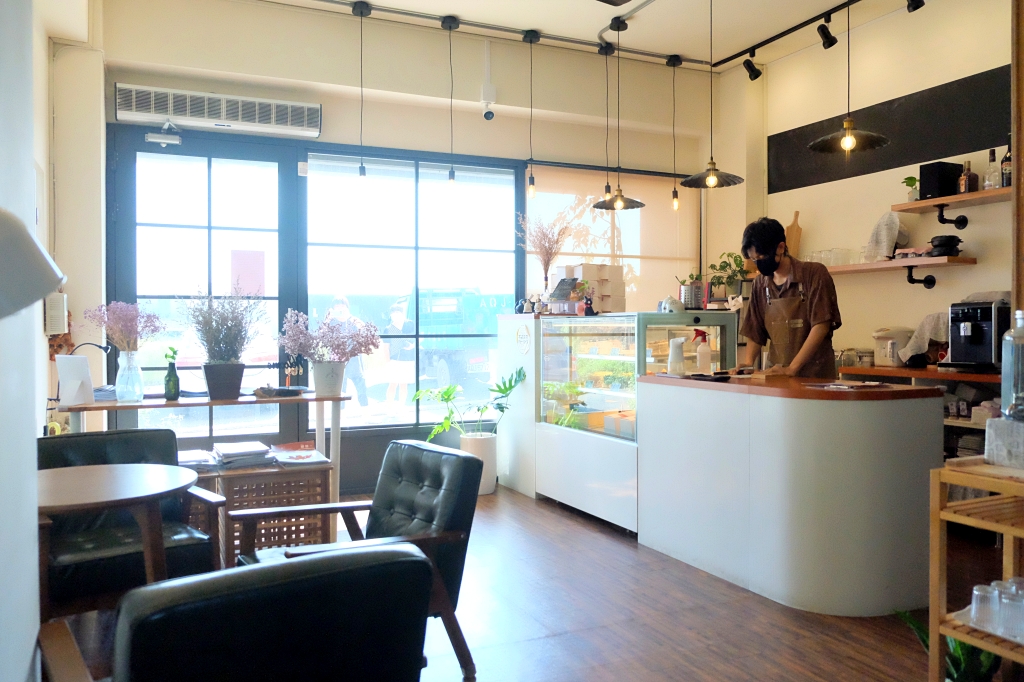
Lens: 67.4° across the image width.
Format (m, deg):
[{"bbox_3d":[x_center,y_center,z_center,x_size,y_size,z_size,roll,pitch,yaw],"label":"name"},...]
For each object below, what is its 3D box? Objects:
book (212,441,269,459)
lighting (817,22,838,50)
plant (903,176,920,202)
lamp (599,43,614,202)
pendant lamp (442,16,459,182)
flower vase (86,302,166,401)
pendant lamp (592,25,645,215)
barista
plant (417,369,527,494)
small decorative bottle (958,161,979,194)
[{"bbox_3d":[-1.329,0.537,3.780,0.225,0.025,0.290,-1,1,-27],"label":"book"},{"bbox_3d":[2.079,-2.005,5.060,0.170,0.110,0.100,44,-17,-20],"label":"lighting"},{"bbox_3d":[2.470,-0.929,4.740,0.100,0.170,0.100,-1,1,-27],"label":"plant"},{"bbox_3d":[0.693,-1.579,5.600,0.110,1.160,0.110,0,1,0],"label":"lamp"},{"bbox_3d":[-0.397,-1.582,5.108,0.120,1.103,0.120,0,1,0],"label":"pendant lamp"},{"bbox_3d":[-1.842,0.059,3.650,0.340,0.470,0.340,-1,1,-26],"label":"flower vase"},{"bbox_3d":[0.714,-1.514,5.137,0.350,1.265,0.350,-1,1,0],"label":"pendant lamp"},{"bbox_3d":[1.429,0.205,4.025,0.530,1.730,0.520,-2,2,-40],"label":"barista"},{"bbox_3d":[-0.293,0.623,5.257,0.600,0.860,0.580,-1,1,-26],"label":"plant"},{"bbox_3d":[2.688,-0.958,4.520,0.078,0.207,0.078,-1,1,-7],"label":"small decorative bottle"}]

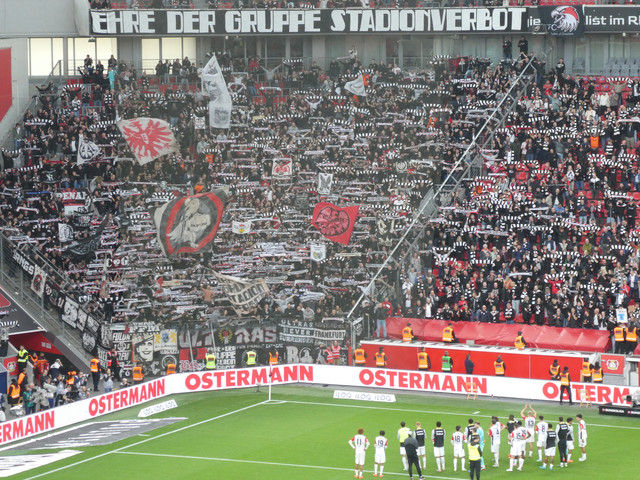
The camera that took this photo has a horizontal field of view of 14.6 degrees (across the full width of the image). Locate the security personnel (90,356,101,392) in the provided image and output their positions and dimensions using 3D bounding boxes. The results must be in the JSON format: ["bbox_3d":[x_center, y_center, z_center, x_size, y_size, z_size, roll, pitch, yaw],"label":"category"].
[{"bbox_3d":[-10.682,6.361,118.892,0.550,1.790,0.450,2,6,27],"label":"security personnel"}]

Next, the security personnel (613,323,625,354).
[{"bbox_3d":[14.177,4.829,118.435,0.550,1.780,0.450,1,6,12],"label":"security personnel"}]

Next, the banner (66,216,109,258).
[{"bbox_3d":[-11.907,-0.128,127.823,2.150,2.100,0.400,-1,6,0],"label":"banner"}]

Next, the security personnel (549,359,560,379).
[{"bbox_3d":[10.922,6.429,115.992,0.550,1.780,0.450,2,6,22],"label":"security personnel"}]

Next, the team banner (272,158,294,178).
[{"bbox_3d":[-2.062,-3.894,136.500,1.080,1.130,0.060,-1,6,-7],"label":"team banner"}]

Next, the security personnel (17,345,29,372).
[{"bbox_3d":[-14.341,6.004,120.490,0.560,1.820,0.360,1,6,14],"label":"security personnel"}]

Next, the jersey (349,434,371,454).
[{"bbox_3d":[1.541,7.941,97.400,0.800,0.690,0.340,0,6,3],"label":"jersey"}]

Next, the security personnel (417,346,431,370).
[{"bbox_3d":[5.036,6.071,120.696,0.600,1.800,0.400,2,6,23],"label":"security personnel"}]

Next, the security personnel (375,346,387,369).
[{"bbox_3d":[2.961,6.085,120.805,0.580,1.800,0.380,2,6,25],"label":"security personnel"}]

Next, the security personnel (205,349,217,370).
[{"bbox_3d":[-5.212,6.198,119.869,0.600,1.800,0.380,-1,6,0],"label":"security personnel"}]

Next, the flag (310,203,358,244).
[{"bbox_3d":[0.729,-0.830,125.500,2.400,2.050,0.450,0,5,0],"label":"flag"}]

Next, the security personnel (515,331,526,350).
[{"bbox_3d":[9.491,4.812,117.201,0.580,1.050,0.650,2,6,26],"label":"security personnel"}]

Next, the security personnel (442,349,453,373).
[{"bbox_3d":[6.006,6.143,117.538,0.560,1.800,0.400,2,6,26],"label":"security personnel"}]

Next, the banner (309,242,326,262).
[{"bbox_3d":[-0.126,0.632,126.115,0.850,1.000,0.100,-1,6,0],"label":"banner"}]

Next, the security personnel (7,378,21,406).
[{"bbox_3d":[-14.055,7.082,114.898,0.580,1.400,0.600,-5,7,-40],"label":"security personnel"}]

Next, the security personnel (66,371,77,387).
[{"bbox_3d":[-11.271,6.671,113.358,0.550,1.750,0.420,0,5,0],"label":"security personnel"}]

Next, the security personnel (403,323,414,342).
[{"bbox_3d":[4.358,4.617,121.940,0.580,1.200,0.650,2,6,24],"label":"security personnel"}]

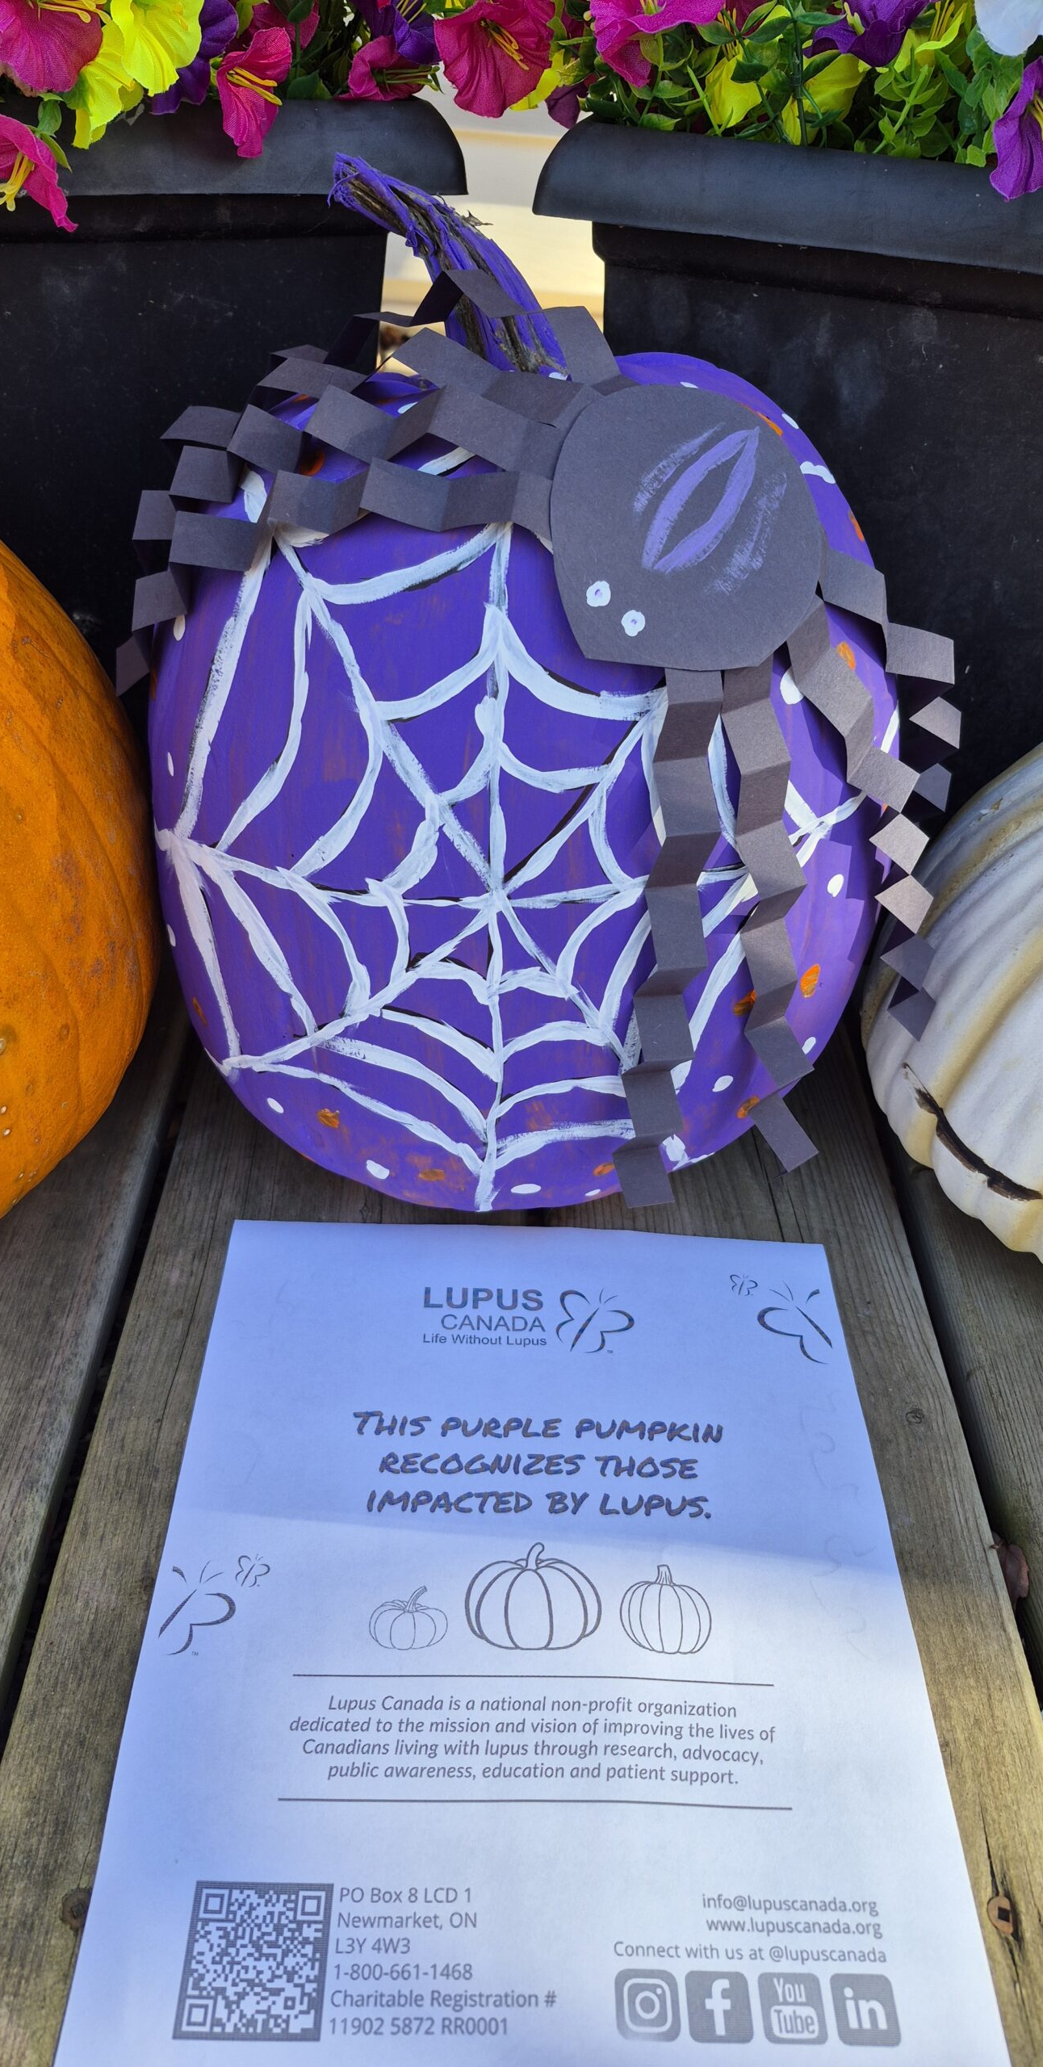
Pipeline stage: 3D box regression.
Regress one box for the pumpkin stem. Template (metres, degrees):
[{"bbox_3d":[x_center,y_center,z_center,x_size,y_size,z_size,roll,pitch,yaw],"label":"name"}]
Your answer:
[{"bbox_3d":[-0.020,-0.196,0.351,0.063,0.052,0.036,6,40,0],"label":"pumpkin stem"}]

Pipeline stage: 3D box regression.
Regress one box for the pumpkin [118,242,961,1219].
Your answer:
[{"bbox_3d":[0.003,-0.079,0.449,0.255,0.302,0.248,6,40,0],"label":"pumpkin"}]

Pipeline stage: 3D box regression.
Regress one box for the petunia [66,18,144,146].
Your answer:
[{"bbox_3d":[-0.152,-0.350,0.503,0.039,0.052,0.052,29,48,30],"label":"petunia"}]

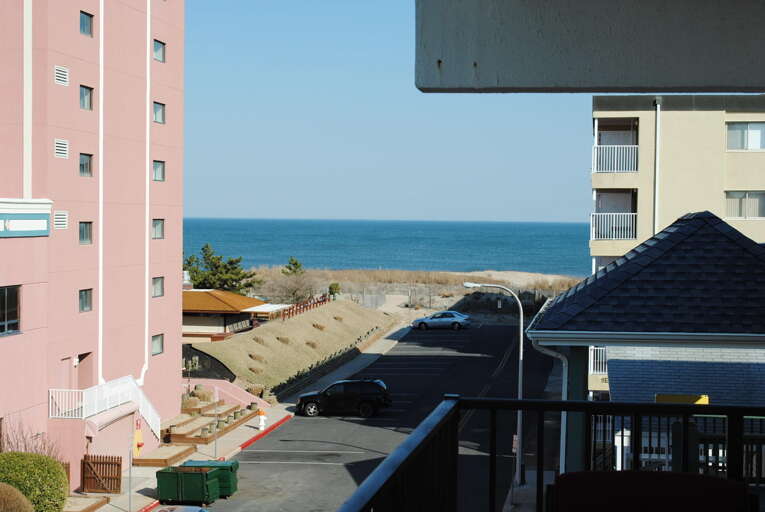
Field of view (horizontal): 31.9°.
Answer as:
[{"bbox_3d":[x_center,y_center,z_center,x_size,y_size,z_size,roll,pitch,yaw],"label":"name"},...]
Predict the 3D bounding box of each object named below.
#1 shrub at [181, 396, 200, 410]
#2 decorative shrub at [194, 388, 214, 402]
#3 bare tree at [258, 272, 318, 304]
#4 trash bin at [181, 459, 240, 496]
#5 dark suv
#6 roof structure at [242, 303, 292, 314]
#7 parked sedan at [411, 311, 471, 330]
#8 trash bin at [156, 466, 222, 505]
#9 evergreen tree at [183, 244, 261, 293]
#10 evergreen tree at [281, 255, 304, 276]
[{"bbox_3d":[-9.149,6.946,63.700,0.900,0.660,0.850,1,2,0],"label":"shrub"},{"bbox_3d":[-8.742,6.899,66.200,0.880,0.620,0.850,1,2,0],"label":"decorative shrub"},{"bbox_3d":[-8.222,2.740,116.000,4.800,2.900,4.400,1,2,0],"label":"bare tree"},{"bbox_3d":[-6.512,8.372,50.600,1.900,1.180,1.100,1,2,8],"label":"trash bin"},{"bbox_3d":[-1.958,7.232,68.700,4.700,1.770,1.870,1,2,6],"label":"dark suv"},{"bbox_3d":[-7.808,3.611,91.000,2.200,0.400,6.500,1,2,8],"label":"roof structure"},{"bbox_3d":[4.716,5.329,110.300,4.680,1.430,1.800,1,2,6],"label":"parked sedan"},{"bbox_3d":[-7.104,8.368,48.900,1.900,1.150,1.150,1,2,8],"label":"trash bin"},{"bbox_3d":[-12.931,2.270,106.000,6.300,6.100,5.800,1,2,0],"label":"evergreen tree"},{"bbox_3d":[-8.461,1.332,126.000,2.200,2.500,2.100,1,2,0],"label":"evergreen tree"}]

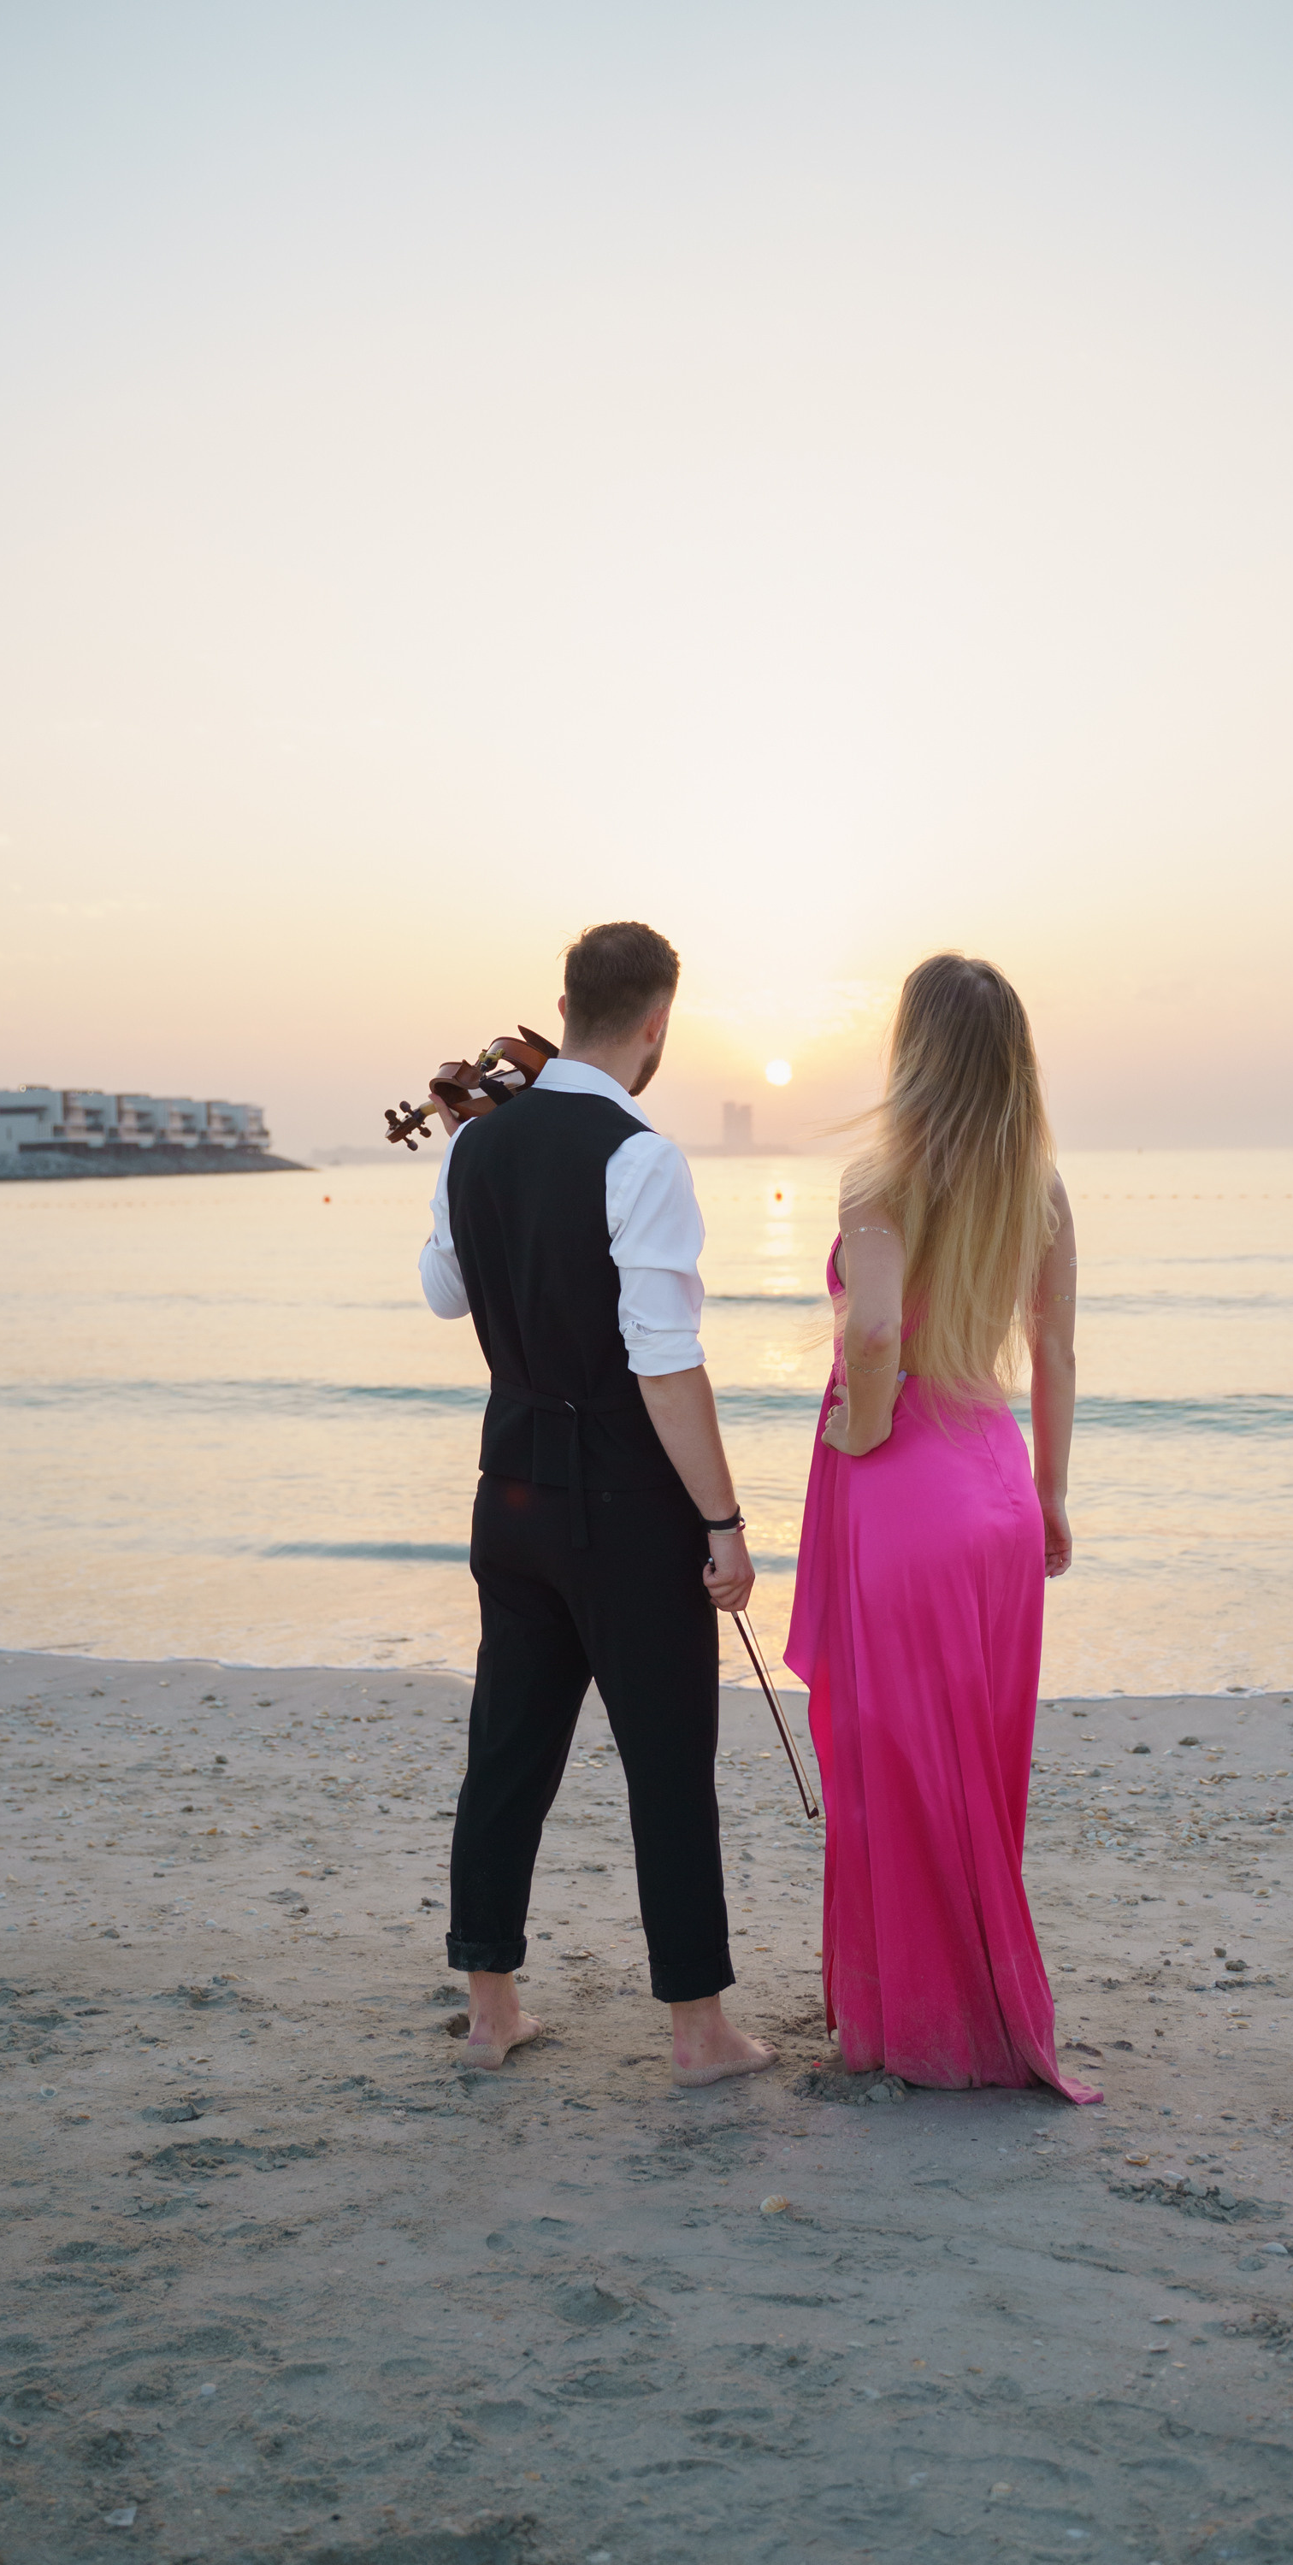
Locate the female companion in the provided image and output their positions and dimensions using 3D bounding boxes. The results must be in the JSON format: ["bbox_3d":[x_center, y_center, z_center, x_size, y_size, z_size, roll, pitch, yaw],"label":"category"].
[{"bbox_3d":[0.459,0.339,3.067,0.460,1.710,0.480,-3,4,-27],"label":"female companion"}]

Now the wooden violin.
[{"bbox_3d":[-0.293,-0.292,3.305,0.200,0.110,0.590,43,-27,-21],"label":"wooden violin"}]

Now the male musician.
[{"bbox_3d":[-0.071,0.316,3.116,0.540,1.770,0.450,0,4,18],"label":"male musician"}]

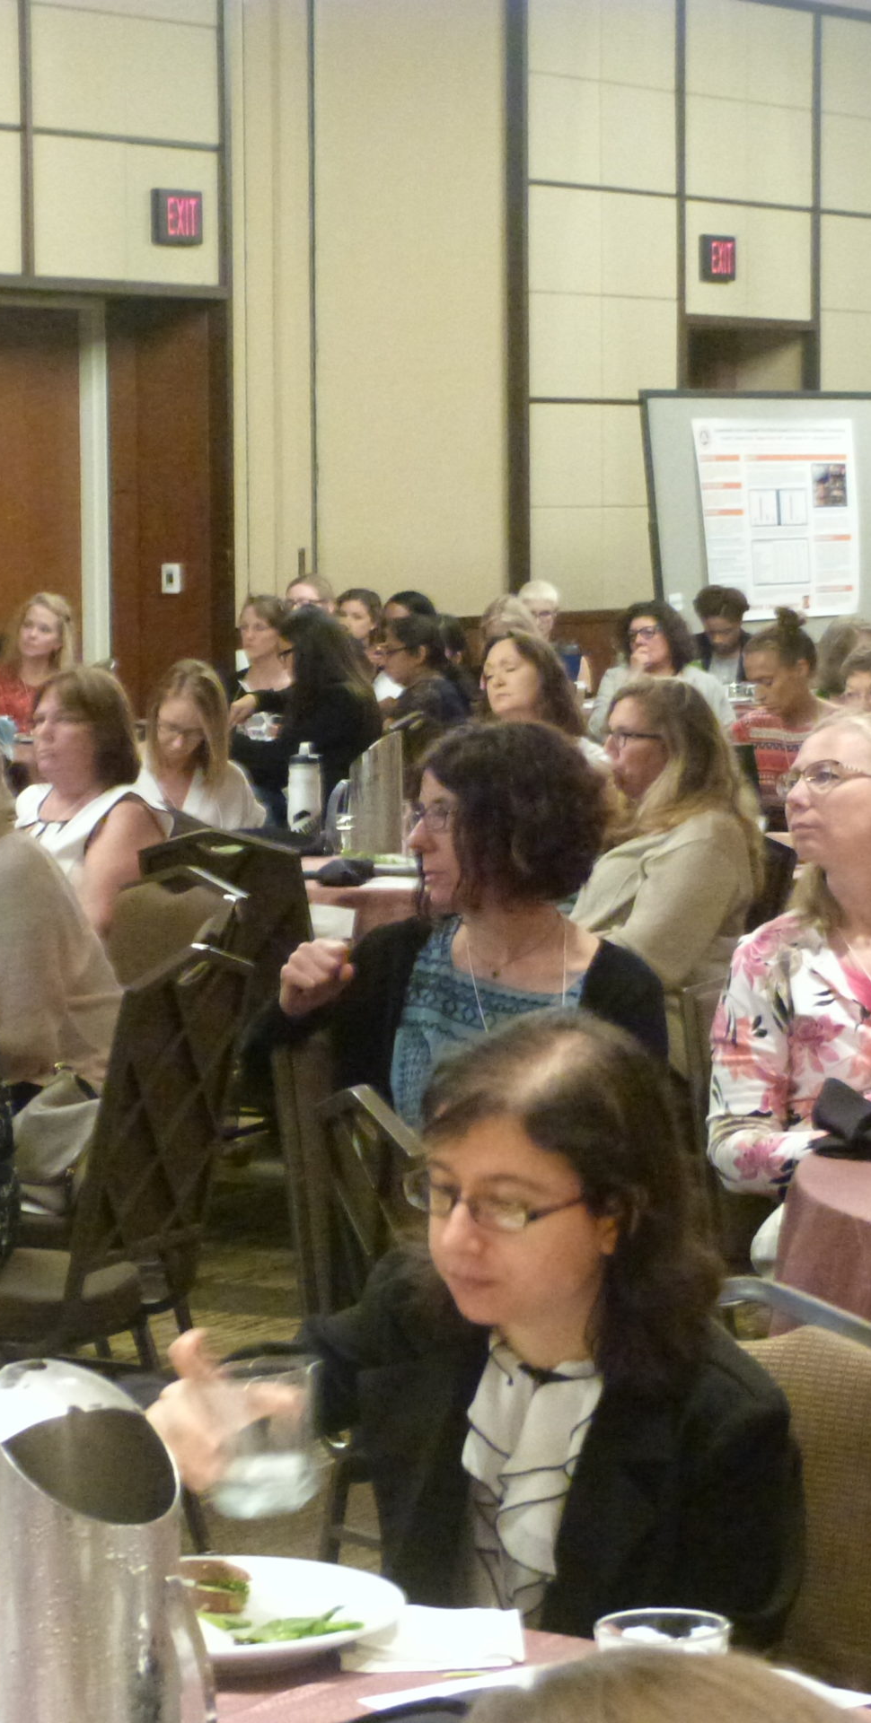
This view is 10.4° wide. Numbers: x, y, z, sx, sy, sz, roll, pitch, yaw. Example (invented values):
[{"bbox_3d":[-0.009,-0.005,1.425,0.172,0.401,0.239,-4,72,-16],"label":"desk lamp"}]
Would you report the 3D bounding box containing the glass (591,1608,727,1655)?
[{"bbox_3d":[0.149,0.547,3.134,0.089,0.092,0.089,0,5,0],"label":"glass"}]

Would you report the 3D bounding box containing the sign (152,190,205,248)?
[{"bbox_3d":[-1.079,-2.678,19.913,0.050,0.225,0.330,2,5,31],"label":"sign"}]

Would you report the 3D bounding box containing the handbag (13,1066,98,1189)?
[{"bbox_3d":[-0.591,0.421,7.642,0.270,0.210,0.140,1,4,14],"label":"handbag"}]

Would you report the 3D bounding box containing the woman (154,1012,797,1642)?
[{"bbox_3d":[0.010,0.703,3.850,0.520,1.190,0.740,2,5,30],"label":"woman"}]

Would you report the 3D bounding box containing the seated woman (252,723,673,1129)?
[{"bbox_3d":[0.040,0.462,6.450,0.580,1.260,0.720,0,5,9],"label":"seated woman"}]

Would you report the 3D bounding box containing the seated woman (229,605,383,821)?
[{"bbox_3d":[-0.482,-0.089,13.467,0.720,1.270,0.470,3,5,37],"label":"seated woman"}]

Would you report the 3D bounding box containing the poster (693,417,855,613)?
[{"bbox_3d":[1.517,-1.521,21.200,1.020,0.890,0.020,-4,1,-43],"label":"poster"}]

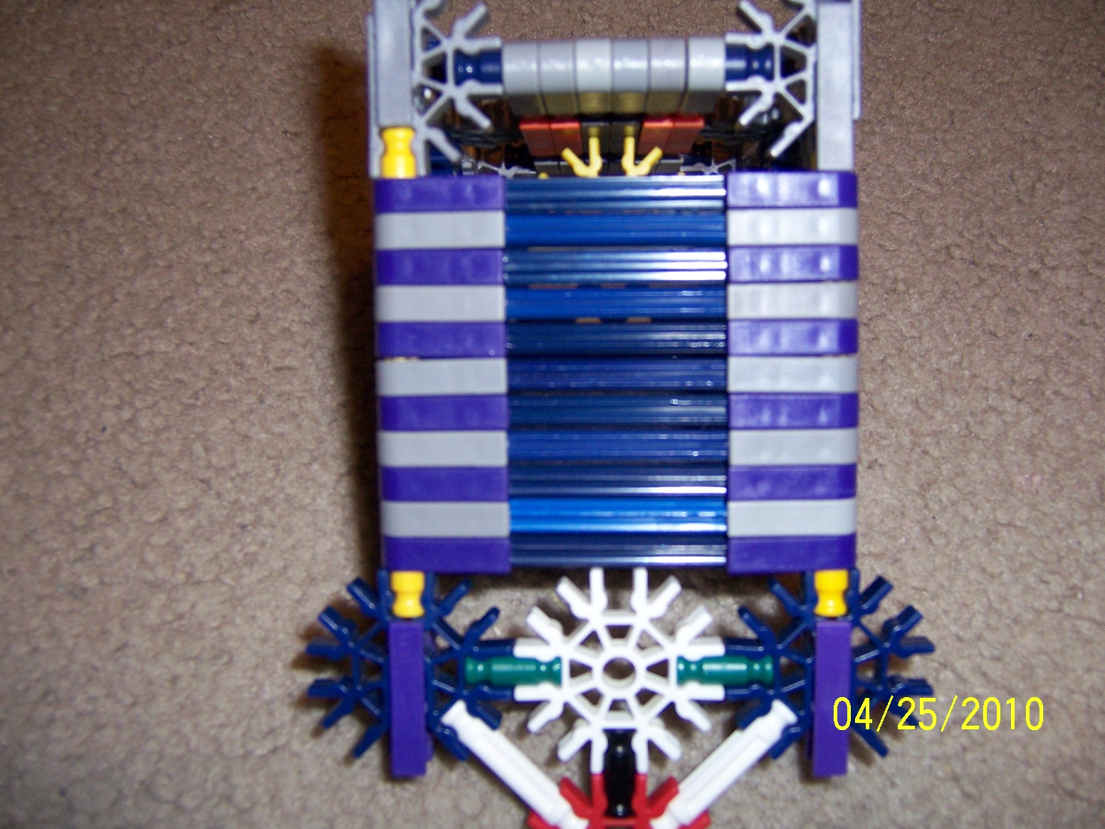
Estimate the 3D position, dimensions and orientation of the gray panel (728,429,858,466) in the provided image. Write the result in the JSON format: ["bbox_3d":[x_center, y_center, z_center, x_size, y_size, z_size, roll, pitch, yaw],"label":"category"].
[{"bbox_3d":[0.041,0.005,0.188,0.022,0.012,0.006,-1,94,0],"label":"gray panel"}]

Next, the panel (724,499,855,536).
[{"bbox_3d":[0.042,0.018,0.189,0.022,0.012,0.006,-1,94,0],"label":"panel"}]

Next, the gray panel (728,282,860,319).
[{"bbox_3d":[0.041,-0.020,0.186,0.022,0.015,0.006,0,94,1],"label":"gray panel"}]

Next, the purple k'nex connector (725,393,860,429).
[{"bbox_3d":[0.041,-0.001,0.187,0.022,0.015,0.006,0,94,1],"label":"purple k'nex connector"}]

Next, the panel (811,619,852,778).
[{"bbox_3d":[0.049,0.049,0.193,0.006,0.018,0.028,0,94,1],"label":"panel"}]

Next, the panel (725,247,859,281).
[{"bbox_3d":[0.041,-0.026,0.186,0.022,0.012,0.006,-1,94,0],"label":"panel"}]

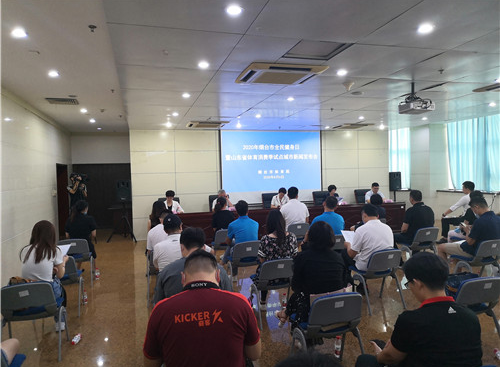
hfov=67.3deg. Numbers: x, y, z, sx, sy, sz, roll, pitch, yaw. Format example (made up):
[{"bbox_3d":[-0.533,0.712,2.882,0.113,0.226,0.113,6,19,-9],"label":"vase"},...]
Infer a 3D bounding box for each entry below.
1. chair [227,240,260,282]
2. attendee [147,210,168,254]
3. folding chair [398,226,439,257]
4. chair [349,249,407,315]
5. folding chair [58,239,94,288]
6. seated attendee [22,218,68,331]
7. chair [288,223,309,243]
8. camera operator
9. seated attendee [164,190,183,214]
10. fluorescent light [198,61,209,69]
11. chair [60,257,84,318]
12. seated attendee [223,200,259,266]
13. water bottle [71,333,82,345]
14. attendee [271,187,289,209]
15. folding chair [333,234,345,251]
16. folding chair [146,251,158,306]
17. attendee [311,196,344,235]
[{"bbox_3d":[-0.033,1.166,5.538,0.540,0.730,0.560,-2,2,-16],"label":"chair"},{"bbox_3d":[-1.190,0.962,5.288,0.500,1.220,0.780,-2,1,-16],"label":"attendee"},{"bbox_3d":[2.766,1.072,6.144,0.520,0.740,0.520,-2,1,-20],"label":"folding chair"},{"bbox_3d":[1.554,1.141,4.609,0.530,0.740,0.540,-2,1,-20],"label":"chair"},{"bbox_3d":[-2.736,1.232,5.904,0.530,0.740,0.530,-2,1,-16],"label":"folding chair"},{"bbox_3d":[-2.071,0.992,3.908,0.460,1.260,0.800,-2,1,-14],"label":"seated attendee"},{"bbox_3d":[0.842,1.100,7.101,0.520,0.740,0.520,-2,1,-12],"label":"chair"},{"bbox_3d":[-4.640,0.652,10.153,0.500,1.780,0.600,0,2,44],"label":"camera operator"},{"bbox_3d":[-1.891,0.832,9.183,0.550,1.320,0.750,-2,1,-16],"label":"seated attendee"},{"bbox_3d":[-0.503,-1.293,4.094,0.130,0.060,0.130,-2,1,-16],"label":"fluorescent light"},{"bbox_3d":[-2.399,1.258,4.725,0.540,0.730,0.560,-2,2,-16],"label":"chair"},{"bbox_3d":[-0.141,0.891,5.540,0.500,1.295,0.780,-2,1,-16],"label":"seated attendee"},{"bbox_3d":[-1.779,1.599,3.864,0.064,0.064,0.205,-2,2,-3],"label":"water bottle"},{"bbox_3d":[0.860,0.741,10.094,0.470,1.270,0.660,-2,2,-16],"label":"attendee"},{"bbox_3d":[1.237,1.120,5.860,0.540,0.730,0.560,-2,2,-16],"label":"folding chair"},{"bbox_3d":[-1.129,1.204,5.069,0.530,0.740,0.530,-2,1,-16],"label":"folding chair"},{"bbox_3d":[1.177,0.849,5.932,0.540,1.280,0.800,-2,1,-13],"label":"attendee"}]

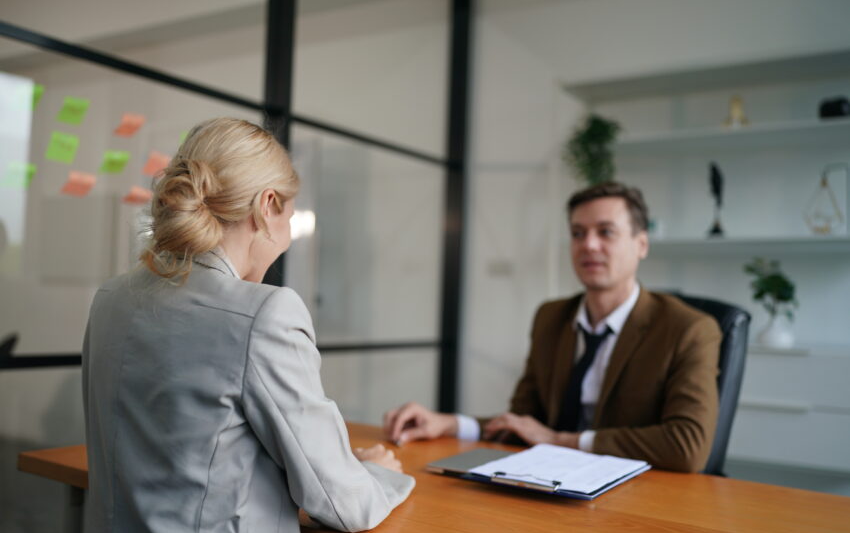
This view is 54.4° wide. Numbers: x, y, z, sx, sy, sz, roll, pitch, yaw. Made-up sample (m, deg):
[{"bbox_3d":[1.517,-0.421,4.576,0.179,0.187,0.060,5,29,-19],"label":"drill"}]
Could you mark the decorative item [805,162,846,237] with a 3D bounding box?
[{"bbox_3d":[1.581,-0.268,3.263,0.145,0.275,0.100,0,-3,33],"label":"decorative item"}]

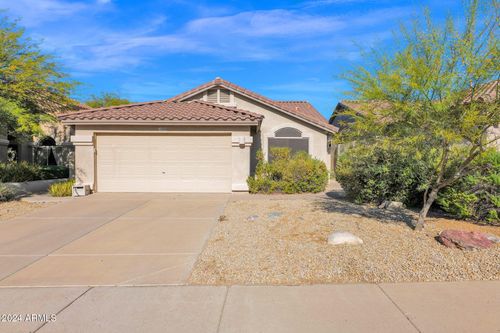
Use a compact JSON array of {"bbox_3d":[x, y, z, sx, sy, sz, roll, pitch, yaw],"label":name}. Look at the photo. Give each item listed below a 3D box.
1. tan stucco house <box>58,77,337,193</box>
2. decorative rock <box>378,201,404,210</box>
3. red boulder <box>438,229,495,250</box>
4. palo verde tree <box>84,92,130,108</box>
[{"bbox_3d":[-1.350,-1.600,16.200,10.400,5.100,13.400,0,0,0],"label":"tan stucco house"},{"bbox_3d":[3.840,1.060,7.550,0.640,0.250,0.420,0,0,0],"label":"decorative rock"},{"bbox_3d":[3.900,1.270,4.950,0.820,0.270,0.560,0,0,0],"label":"red boulder"},{"bbox_3d":[-13.600,-3.200,26.500,6.000,7.600,6.000,0,0,0],"label":"palo verde tree"}]

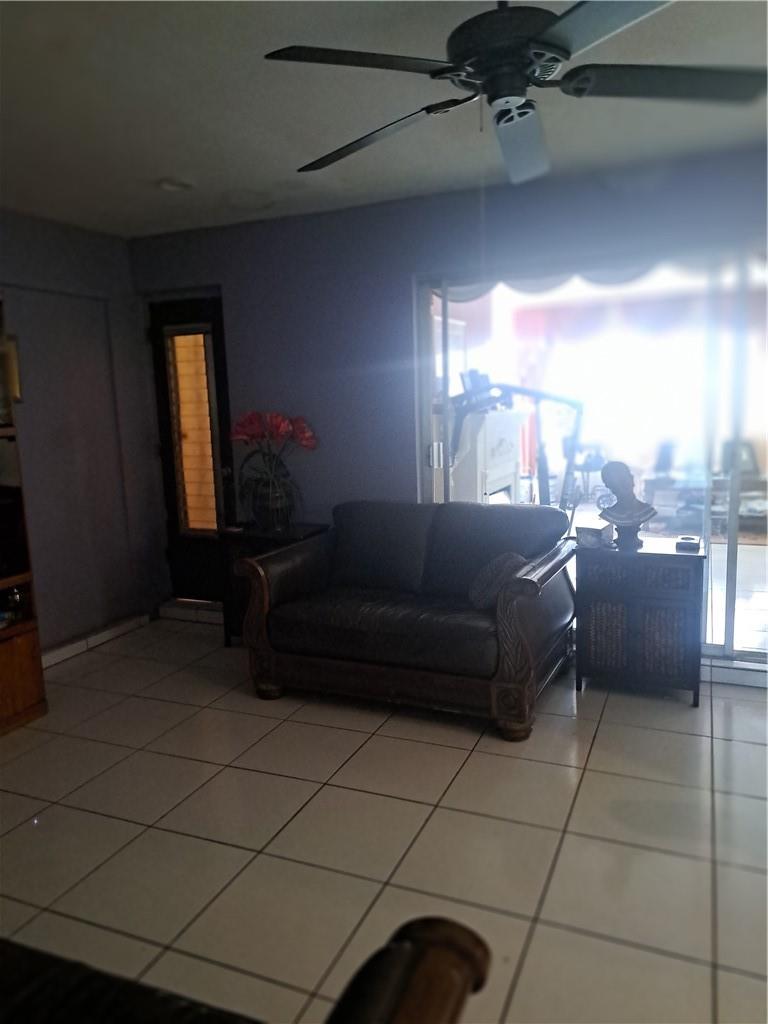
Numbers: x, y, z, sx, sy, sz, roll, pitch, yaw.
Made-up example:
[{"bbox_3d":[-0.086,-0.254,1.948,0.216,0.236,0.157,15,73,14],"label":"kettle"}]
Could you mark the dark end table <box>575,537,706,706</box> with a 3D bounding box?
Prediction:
[{"bbox_3d":[1.258,0.512,3.495,0.583,0.712,0.401,1,8,24],"label":"dark end table"}]

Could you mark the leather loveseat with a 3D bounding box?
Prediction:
[{"bbox_3d":[0.150,0.441,3.614,1.500,0.903,0.908,1,8,25],"label":"leather loveseat"}]

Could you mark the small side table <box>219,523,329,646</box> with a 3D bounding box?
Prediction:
[{"bbox_3d":[-0.654,0.461,4.408,0.583,0.712,0.383,1,8,24],"label":"small side table"}]

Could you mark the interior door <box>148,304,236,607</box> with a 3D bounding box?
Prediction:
[{"bbox_3d":[-1.281,-0.402,4.970,0.623,2.096,0.049,1,8,24],"label":"interior door"}]

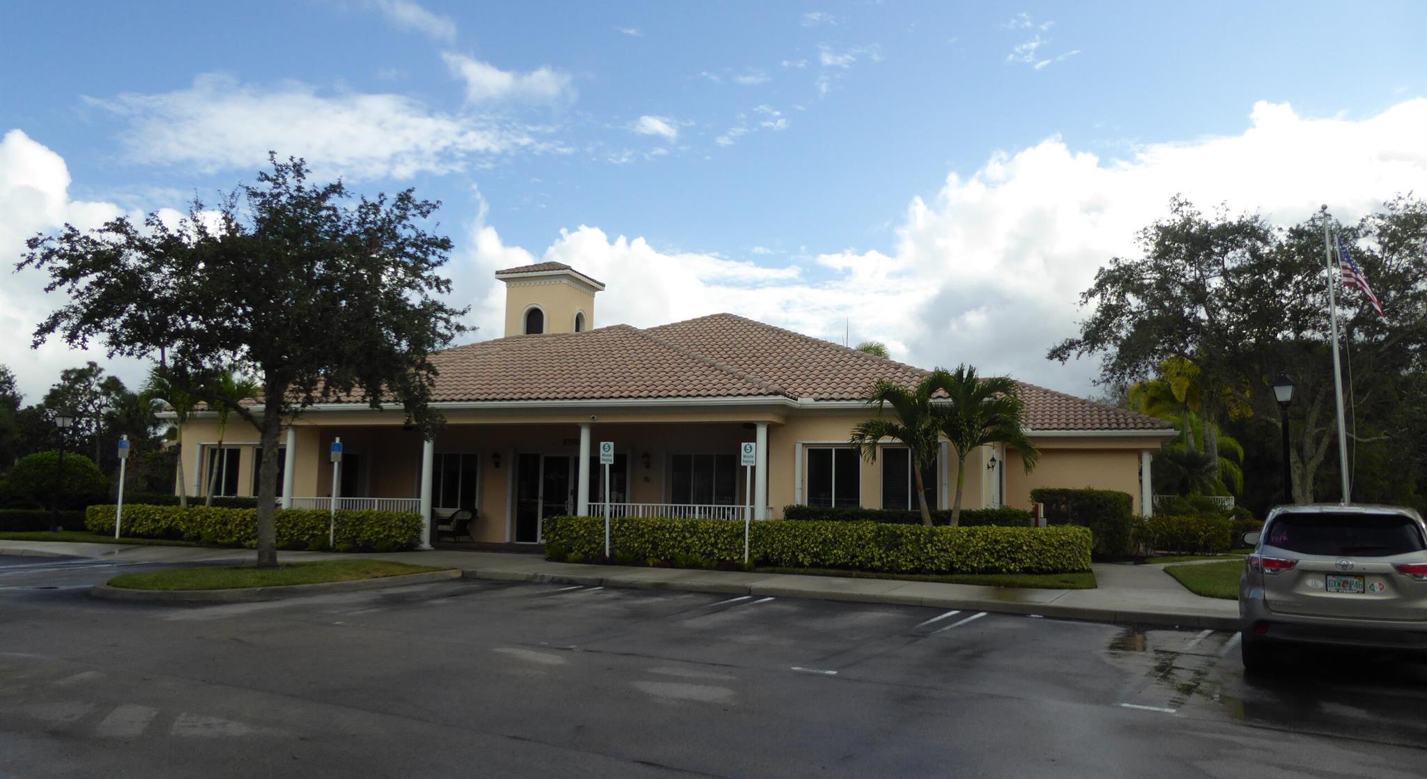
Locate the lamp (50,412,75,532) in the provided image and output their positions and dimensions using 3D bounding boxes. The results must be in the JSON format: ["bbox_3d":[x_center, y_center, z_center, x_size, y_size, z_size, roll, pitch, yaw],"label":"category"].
[{"bbox_3d":[-17.836,2.232,27.009,0.330,3.294,0.330,-1,-7,18],"label":"lamp"}]

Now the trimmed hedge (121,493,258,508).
[{"bbox_3d":[-13.022,3.307,25.461,4.903,1.078,0.850,-1,-7,18],"label":"trimmed hedge"}]

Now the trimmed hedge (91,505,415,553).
[{"bbox_3d":[-11.049,3.264,23.671,9.490,0.830,0.850,-1,-7,18],"label":"trimmed hedge"}]

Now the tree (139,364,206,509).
[{"bbox_3d":[-13.734,1.570,25.355,1.860,4.433,1.860,-1,-7,18],"label":"tree"}]

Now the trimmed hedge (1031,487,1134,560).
[{"bbox_3d":[8.818,3.238,23.788,2.221,1.671,1.500,-1,-7,18],"label":"trimmed hedge"}]

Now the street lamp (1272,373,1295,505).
[{"bbox_3d":[9.858,1.397,17.018,0.330,3.401,0.330,-1,-7,18],"label":"street lamp"}]

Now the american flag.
[{"bbox_3d":[11.728,-2.047,17.900,0.760,1.420,0.360,-1,-7,18],"label":"american flag"}]

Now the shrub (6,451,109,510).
[{"bbox_3d":[-19.253,2.951,28.961,2.500,2.280,2.500,-1,-7,18],"label":"shrub"}]

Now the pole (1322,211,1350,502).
[{"bbox_3d":[11.174,-0.043,17.632,0.160,6.659,0.160,-1,-7,18],"label":"pole"}]

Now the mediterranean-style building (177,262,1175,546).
[{"bbox_3d":[-0.324,0.107,29.670,25.800,9.001,17.070,-1,-7,18],"label":"mediterranean-style building"}]

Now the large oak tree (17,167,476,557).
[{"bbox_3d":[-7.981,-0.588,17.133,6.800,7.168,6.800,-1,-7,18],"label":"large oak tree"}]

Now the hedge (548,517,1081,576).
[{"bbox_3d":[1.691,3.051,19.617,10.843,0.880,0.850,-1,-7,18],"label":"hedge"}]

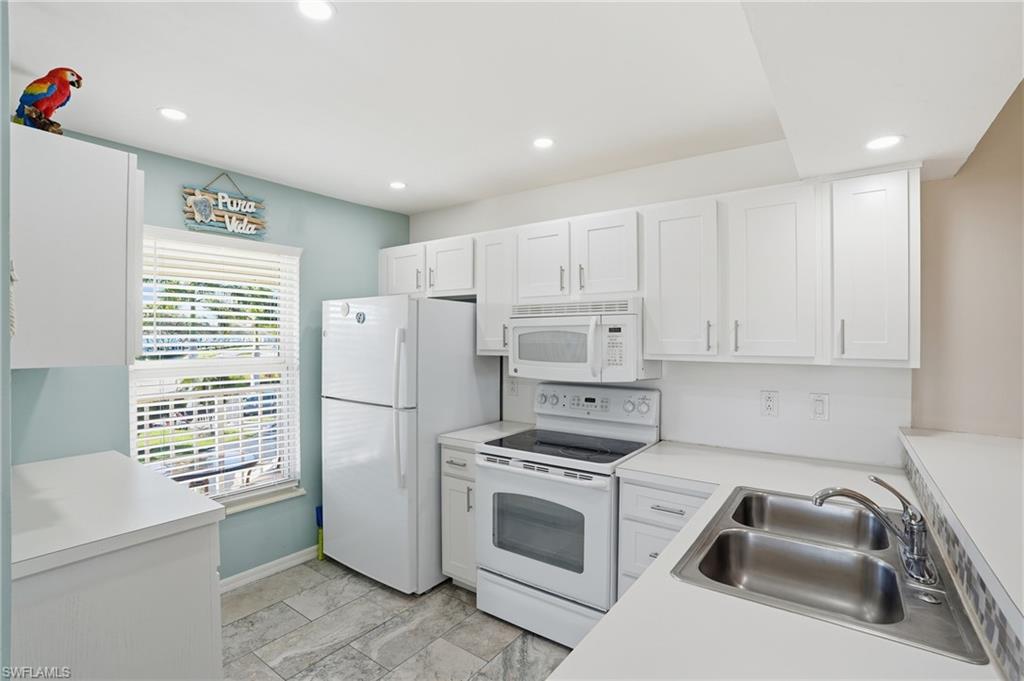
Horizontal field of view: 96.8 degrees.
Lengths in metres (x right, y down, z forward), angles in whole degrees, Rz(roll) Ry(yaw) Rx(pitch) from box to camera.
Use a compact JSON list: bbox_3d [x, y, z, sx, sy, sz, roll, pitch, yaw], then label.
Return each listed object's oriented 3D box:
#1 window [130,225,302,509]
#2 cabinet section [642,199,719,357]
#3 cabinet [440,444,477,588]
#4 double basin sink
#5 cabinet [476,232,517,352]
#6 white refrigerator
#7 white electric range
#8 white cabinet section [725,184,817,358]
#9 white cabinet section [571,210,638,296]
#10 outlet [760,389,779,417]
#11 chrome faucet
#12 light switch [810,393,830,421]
[{"bbox_3d":[-1.613,0.140,2.583,0.061,1.464,0.884,0,0,36],"label":"window"},{"bbox_3d":[0.901,-0.290,2.341,0.347,0.733,0.330,0,0,33],"label":"cabinet section"},{"bbox_3d":[-0.106,1.023,2.795,0.312,0.866,0.622,0,0,36],"label":"cabinet"},{"bbox_3d":[0.839,0.653,1.272,0.545,0.200,0.796,0,0,36],"label":"double basin sink"},{"bbox_3d":[-0.002,-0.297,2.902,0.305,0.765,0.325,0,0,36],"label":"cabinet"},{"bbox_3d":[-0.677,0.596,3.042,0.855,1.690,0.810,0,0,36],"label":"white refrigerator"},{"bbox_3d":[0.303,0.861,2.437,0.769,1.194,0.697,0,0,36],"label":"white electric range"},{"bbox_3d":[1.220,-0.289,2.131,0.340,0.728,0.330,0,0,33],"label":"white cabinet section"},{"bbox_3d":[0.576,-0.446,2.555,0.380,0.429,0.330,0,0,33],"label":"white cabinet section"},{"bbox_3d":[1.247,0.309,2.199,0.075,0.121,0.010,0,0,36],"label":"outlet"},{"bbox_3d":[0.941,0.456,1.196,0.245,0.209,0.253,0,0,36],"label":"chrome faucet"},{"bbox_3d":[1.409,0.305,2.082,0.077,0.125,0.012,0,0,36],"label":"light switch"}]

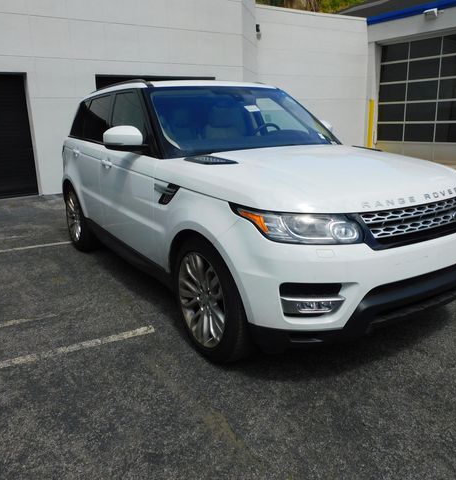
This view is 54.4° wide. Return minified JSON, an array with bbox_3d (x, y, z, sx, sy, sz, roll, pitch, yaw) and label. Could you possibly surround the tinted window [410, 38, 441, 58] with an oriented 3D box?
[{"bbox_3d":[5.774,-5.595,12.971,0.050,0.517,1.011,-11,18,-31],"label":"tinted window"}]

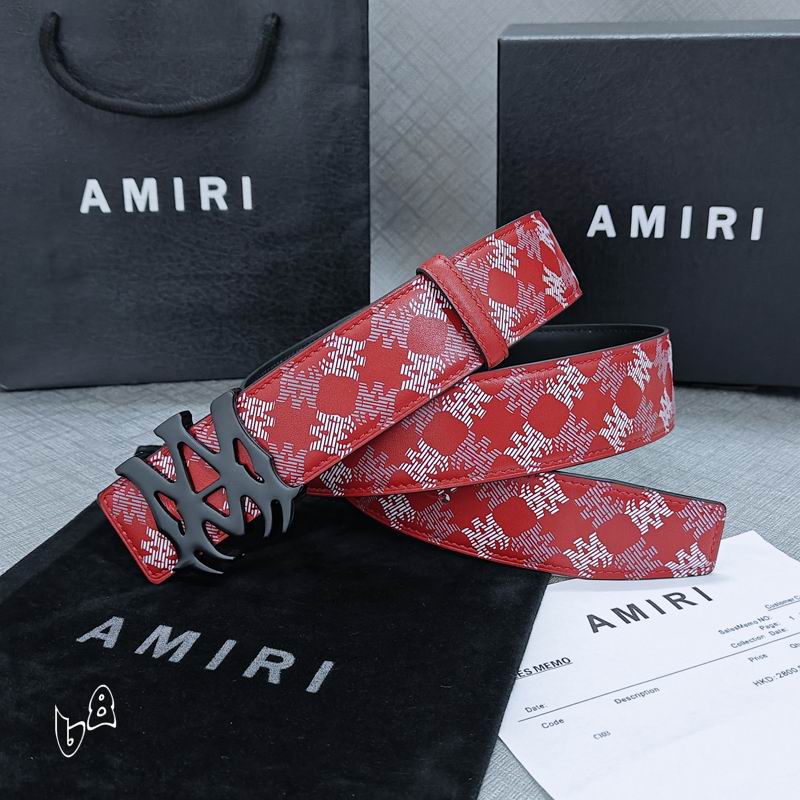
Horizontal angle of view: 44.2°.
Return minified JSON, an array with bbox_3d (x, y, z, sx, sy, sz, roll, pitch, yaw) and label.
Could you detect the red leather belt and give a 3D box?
[{"bbox_3d":[0.004,-0.006,0.380,0.228,0.108,0.152,0,23,0],"label":"red leather belt"}]

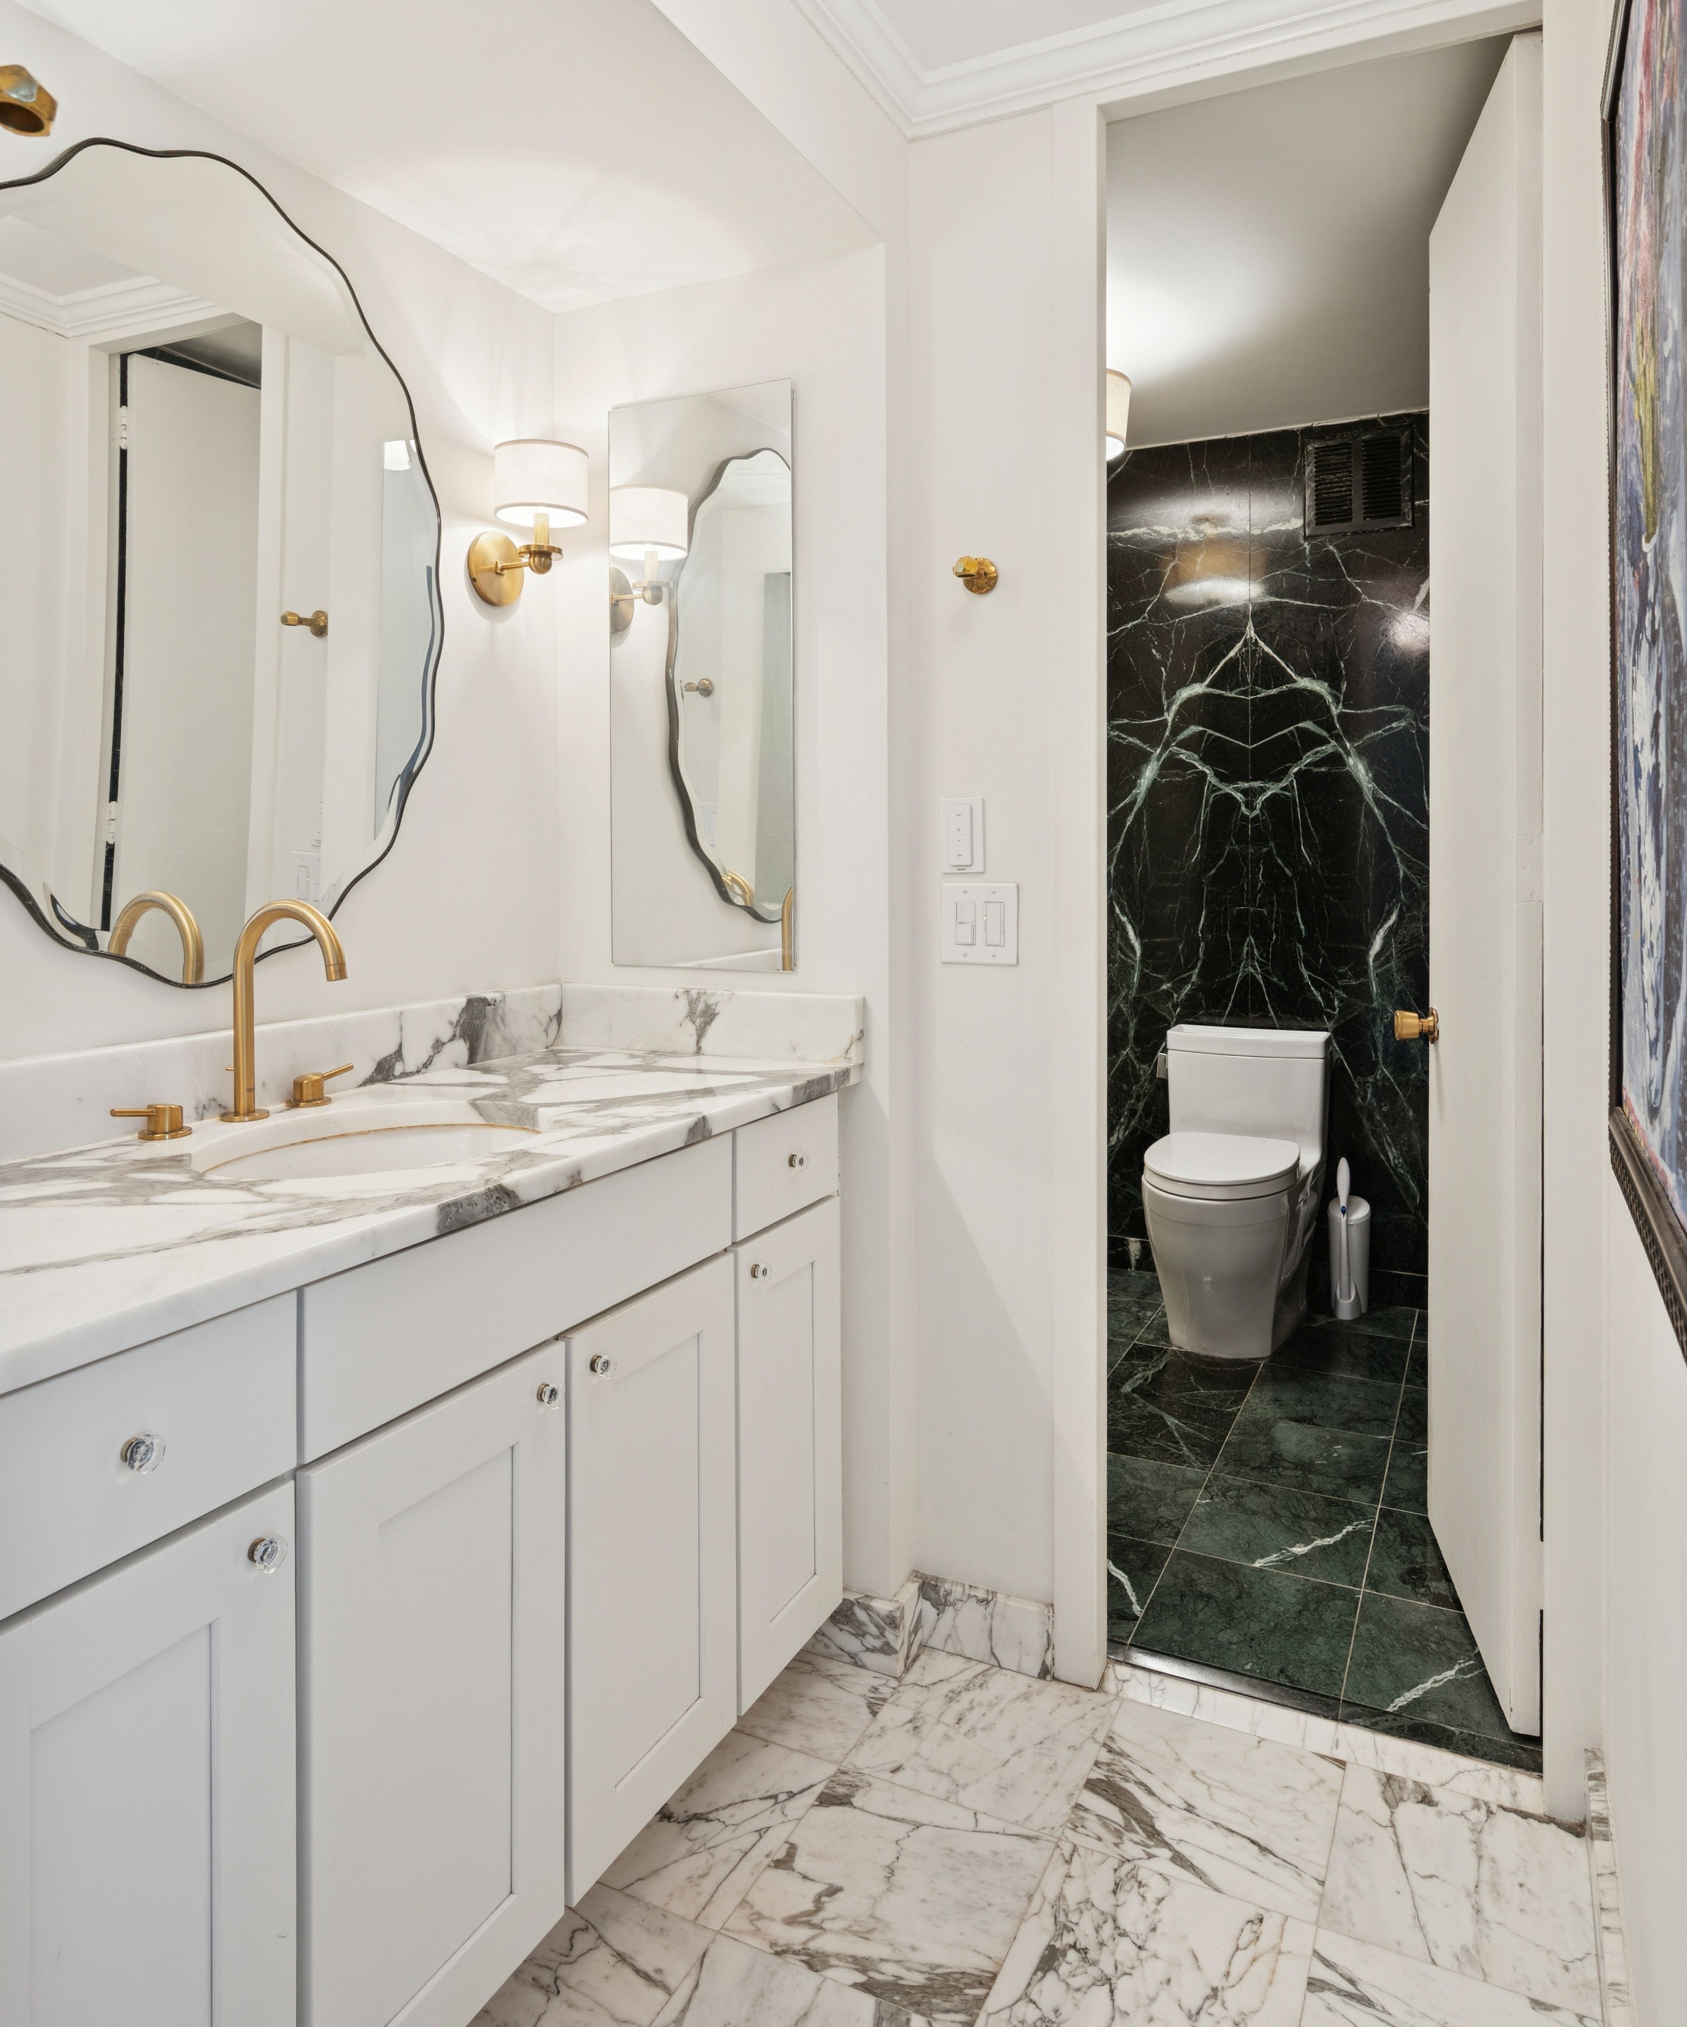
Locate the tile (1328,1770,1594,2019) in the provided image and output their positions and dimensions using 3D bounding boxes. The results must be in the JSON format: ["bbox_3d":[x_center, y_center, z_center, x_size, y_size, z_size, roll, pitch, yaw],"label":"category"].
[{"bbox_3d":[0.737,1.040,1.518,0.280,0.010,0.288,3,7,27],"label":"tile"}]

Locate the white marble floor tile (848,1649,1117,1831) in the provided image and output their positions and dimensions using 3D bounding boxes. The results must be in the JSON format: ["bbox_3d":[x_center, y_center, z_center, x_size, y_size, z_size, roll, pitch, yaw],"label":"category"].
[{"bbox_3d":[0.197,1.012,1.774,0.305,0.010,0.299,3,7,27],"label":"white marble floor tile"}]

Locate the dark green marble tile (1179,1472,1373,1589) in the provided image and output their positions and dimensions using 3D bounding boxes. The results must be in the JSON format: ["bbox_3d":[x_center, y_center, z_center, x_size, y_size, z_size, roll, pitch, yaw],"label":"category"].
[{"bbox_3d":[0.785,0.929,2.274,0.305,0.010,0.308,3,7,27],"label":"dark green marble tile"}]

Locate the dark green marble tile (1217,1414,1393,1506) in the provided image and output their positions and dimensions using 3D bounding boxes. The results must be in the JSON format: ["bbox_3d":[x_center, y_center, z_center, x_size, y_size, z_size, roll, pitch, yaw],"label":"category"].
[{"bbox_3d":[0.924,0.892,2.530,0.305,0.012,0.305,3,7,27],"label":"dark green marble tile"}]

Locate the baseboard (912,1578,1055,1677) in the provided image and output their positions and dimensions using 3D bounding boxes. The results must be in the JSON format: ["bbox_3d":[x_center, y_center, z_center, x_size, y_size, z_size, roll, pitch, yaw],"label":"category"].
[{"bbox_3d":[0.221,0.940,1.937,0.214,0.099,0.020,2,5,27],"label":"baseboard"}]

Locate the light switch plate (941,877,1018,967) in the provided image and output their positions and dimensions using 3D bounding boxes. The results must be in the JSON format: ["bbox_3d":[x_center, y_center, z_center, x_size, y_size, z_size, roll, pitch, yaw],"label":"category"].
[{"bbox_3d":[0.209,-0.137,1.938,0.122,0.124,0.008,2,5,27],"label":"light switch plate"}]

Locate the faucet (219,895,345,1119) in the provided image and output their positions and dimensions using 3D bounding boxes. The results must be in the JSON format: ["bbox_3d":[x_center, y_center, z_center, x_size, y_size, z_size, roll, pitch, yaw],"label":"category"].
[{"bbox_3d":[-0.662,-0.003,1.503,0.190,0.262,0.060,3,7,25],"label":"faucet"}]

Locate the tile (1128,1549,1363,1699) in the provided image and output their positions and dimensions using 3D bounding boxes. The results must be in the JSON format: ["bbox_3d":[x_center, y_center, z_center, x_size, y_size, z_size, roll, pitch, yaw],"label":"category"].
[{"bbox_3d":[0.644,0.959,2.002,0.303,0.010,0.305,3,7,27],"label":"tile"}]

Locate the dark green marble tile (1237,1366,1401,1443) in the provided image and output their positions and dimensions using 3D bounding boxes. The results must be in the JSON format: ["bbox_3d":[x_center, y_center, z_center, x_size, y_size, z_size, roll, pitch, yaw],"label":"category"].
[{"bbox_3d":[1.068,0.867,2.823,0.309,0.010,0.305,3,7,27],"label":"dark green marble tile"}]

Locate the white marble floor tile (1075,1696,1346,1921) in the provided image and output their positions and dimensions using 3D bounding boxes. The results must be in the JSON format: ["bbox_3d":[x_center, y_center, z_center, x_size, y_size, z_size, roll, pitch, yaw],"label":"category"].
[{"bbox_3d":[0.477,1.036,1.654,0.305,0.012,0.305,3,7,27],"label":"white marble floor tile"}]

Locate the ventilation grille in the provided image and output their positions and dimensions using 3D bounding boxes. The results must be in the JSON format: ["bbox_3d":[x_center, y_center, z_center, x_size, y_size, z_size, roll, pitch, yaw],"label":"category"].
[{"bbox_3d":[1.372,-1.422,3.374,0.268,0.275,0.020,3,7,27],"label":"ventilation grille"}]

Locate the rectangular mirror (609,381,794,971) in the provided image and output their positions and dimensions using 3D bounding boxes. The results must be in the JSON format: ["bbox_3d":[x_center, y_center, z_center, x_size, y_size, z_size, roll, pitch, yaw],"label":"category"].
[{"bbox_3d":[-0.235,-0.539,2.053,0.355,0.930,0.015,2,5,27],"label":"rectangular mirror"}]

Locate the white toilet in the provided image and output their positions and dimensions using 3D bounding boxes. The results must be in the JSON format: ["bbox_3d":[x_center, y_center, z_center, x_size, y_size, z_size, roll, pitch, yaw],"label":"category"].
[{"bbox_3d":[0.970,0.436,3.184,0.410,0.725,0.710,3,7,27],"label":"white toilet"}]

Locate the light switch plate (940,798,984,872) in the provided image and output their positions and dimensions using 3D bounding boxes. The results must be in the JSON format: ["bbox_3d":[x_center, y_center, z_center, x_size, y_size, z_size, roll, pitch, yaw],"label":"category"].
[{"bbox_3d":[0.184,-0.274,1.950,0.072,0.116,0.012,2,5,27],"label":"light switch plate"}]

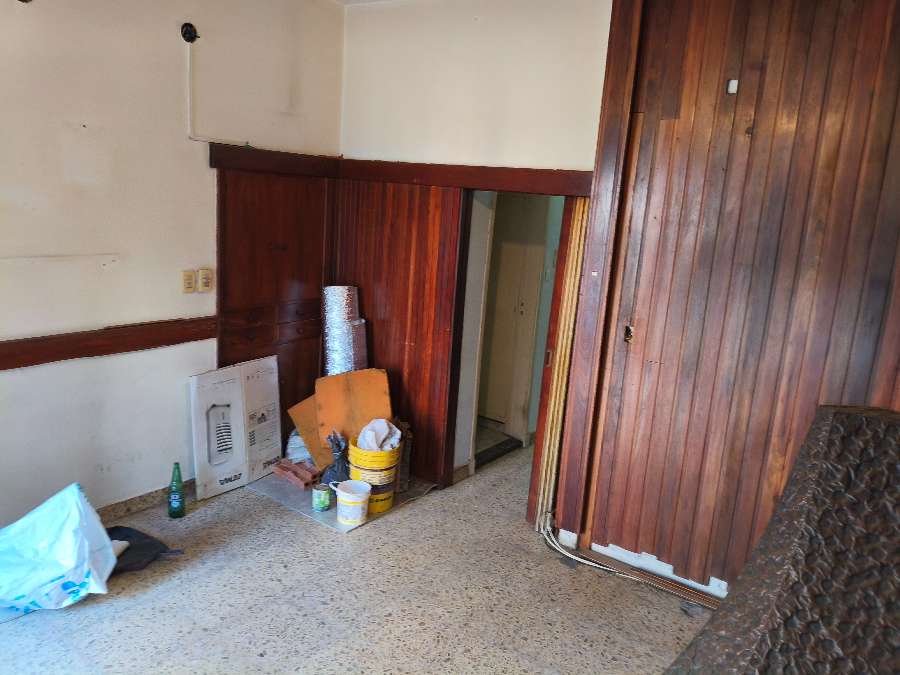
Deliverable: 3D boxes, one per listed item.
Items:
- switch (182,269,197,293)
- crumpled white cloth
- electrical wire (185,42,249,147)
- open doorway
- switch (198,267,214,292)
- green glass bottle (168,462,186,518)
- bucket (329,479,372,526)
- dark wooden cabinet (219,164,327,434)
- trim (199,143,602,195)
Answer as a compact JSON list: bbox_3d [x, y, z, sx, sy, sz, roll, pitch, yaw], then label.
[{"bbox_3d":[-1.425,-0.304,3.707,0.020,0.122,0.077,12,14,35],"label":"switch"},{"bbox_3d":[-0.389,0.569,3.855,0.235,0.190,0.220,12,14,35],"label":"crumpled white cloth"},{"bbox_3d":[-1.244,-1.301,3.659,0.020,0.487,0.397,12,14,35],"label":"electrical wire"},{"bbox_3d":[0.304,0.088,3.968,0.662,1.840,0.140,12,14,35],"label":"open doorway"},{"bbox_3d":[-1.362,-0.320,3.792,0.020,0.128,0.080,12,14,35],"label":"switch"},{"bbox_3d":[-1.488,0.820,3.664,0.088,0.296,0.088,12,14,35],"label":"green glass bottle"},{"bbox_3d":[-0.536,0.921,3.744,0.205,0.199,0.205,4,12,-1],"label":"bucket"},{"bbox_3d":[-1.125,-0.096,4.005,0.280,1.703,0.782,12,14,33],"label":"dark wooden cabinet"},{"bbox_3d":[-0.292,-0.887,3.560,1.804,0.140,0.986,12,14,35],"label":"trim"}]

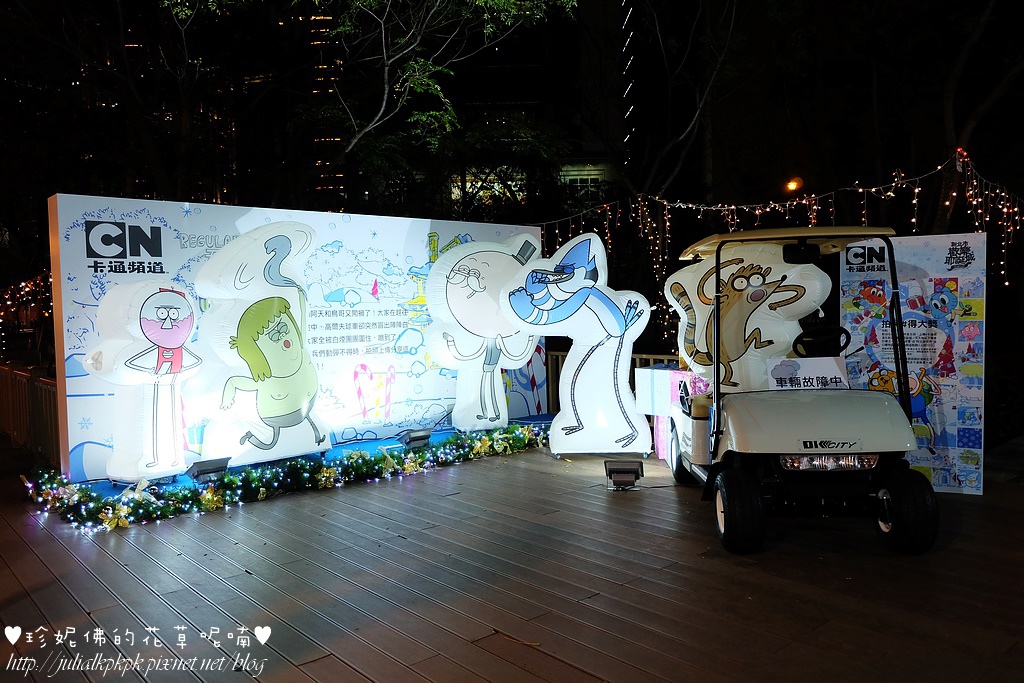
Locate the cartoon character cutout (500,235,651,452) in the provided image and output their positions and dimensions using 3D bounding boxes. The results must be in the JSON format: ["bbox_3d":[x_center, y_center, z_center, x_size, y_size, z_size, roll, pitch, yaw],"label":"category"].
[{"bbox_3d":[0.596,0.020,6.824,1.345,2.013,0.478,-1,3,5],"label":"cartoon character cutout"}]

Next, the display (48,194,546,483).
[{"bbox_3d":[-1.687,-0.135,7.548,5.058,2.264,0.409,-3,4,-40],"label":"display"}]

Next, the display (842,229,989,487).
[{"bbox_3d":[2.845,0.163,5.283,0.908,1.805,0.070,0,3,22],"label":"display"}]

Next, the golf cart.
[{"bbox_3d":[1.761,0.214,4.821,1.196,1.784,2.441,-1,3,3],"label":"golf cart"}]

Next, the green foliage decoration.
[{"bbox_3d":[-1.487,0.970,6.438,4.613,0.219,1.415,-3,4,-40],"label":"green foliage decoration"}]

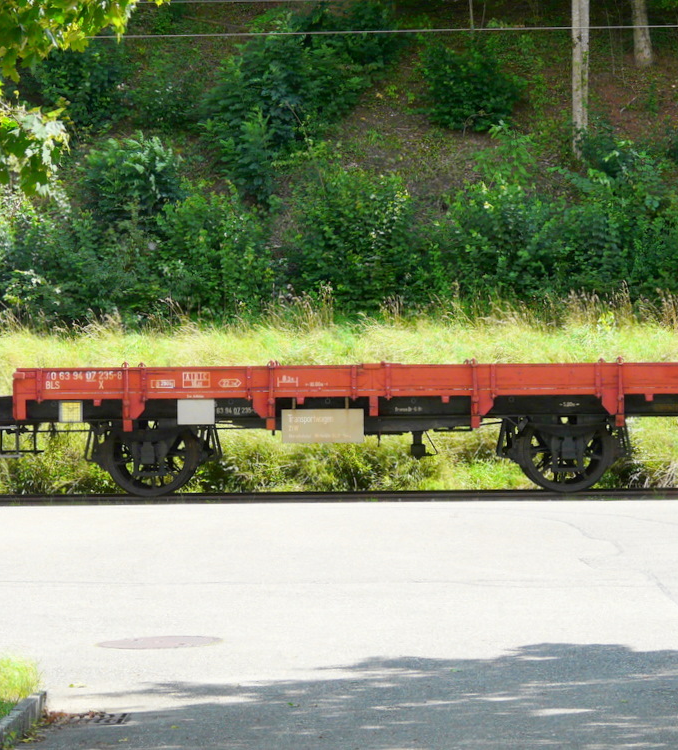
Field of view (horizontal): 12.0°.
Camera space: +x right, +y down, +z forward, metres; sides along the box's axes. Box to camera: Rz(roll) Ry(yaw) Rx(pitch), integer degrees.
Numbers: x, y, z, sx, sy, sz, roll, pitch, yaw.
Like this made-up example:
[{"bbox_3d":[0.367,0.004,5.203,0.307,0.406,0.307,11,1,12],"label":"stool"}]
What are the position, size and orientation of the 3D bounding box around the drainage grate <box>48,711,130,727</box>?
[{"bbox_3d":[-1.277,1.774,16.500,0.420,0.040,0.460,-1,0,2],"label":"drainage grate"}]

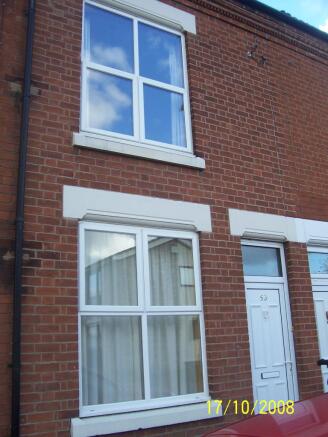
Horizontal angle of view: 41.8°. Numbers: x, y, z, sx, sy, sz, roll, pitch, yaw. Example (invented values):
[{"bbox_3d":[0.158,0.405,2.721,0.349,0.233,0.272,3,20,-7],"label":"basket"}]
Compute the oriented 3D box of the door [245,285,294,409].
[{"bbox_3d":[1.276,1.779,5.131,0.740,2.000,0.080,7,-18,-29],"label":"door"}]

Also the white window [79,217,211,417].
[{"bbox_3d":[-0.187,0.996,4.467,1.430,1.820,0.100,7,-18,-29],"label":"white window"}]

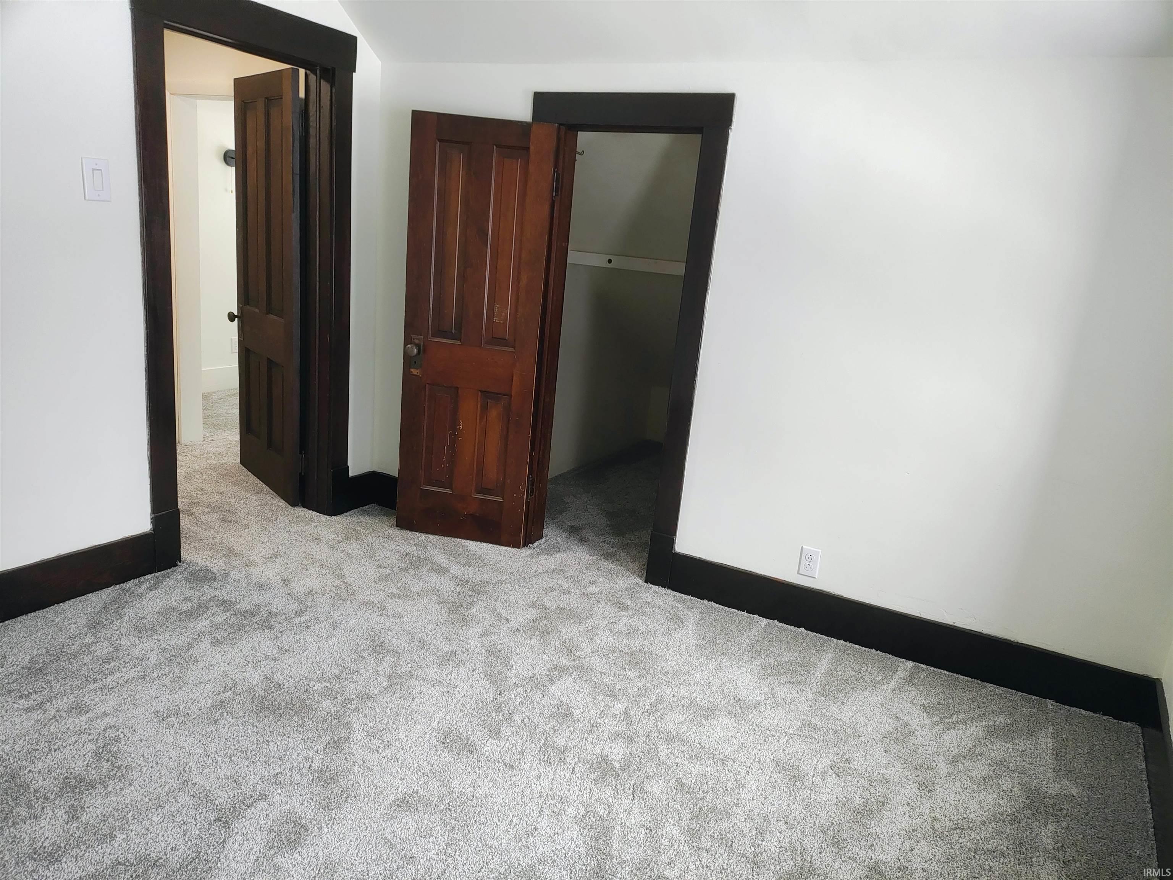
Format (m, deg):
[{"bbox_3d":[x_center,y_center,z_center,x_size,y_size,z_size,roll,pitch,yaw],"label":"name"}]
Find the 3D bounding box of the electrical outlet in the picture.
[{"bbox_3d":[0.849,0.467,3.226,0.071,0.115,0.008,12,15,26],"label":"electrical outlet"}]

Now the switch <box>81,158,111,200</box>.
[{"bbox_3d":[-1.576,-0.836,2.728,0.008,0.132,0.089,12,15,26],"label":"switch"}]

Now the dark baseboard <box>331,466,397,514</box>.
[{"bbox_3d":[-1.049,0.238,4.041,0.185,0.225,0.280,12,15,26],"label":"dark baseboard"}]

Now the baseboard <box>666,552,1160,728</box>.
[{"bbox_3d":[1.095,0.694,3.129,1.690,0.157,0.025,12,15,26],"label":"baseboard"}]

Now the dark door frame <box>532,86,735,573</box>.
[{"bbox_3d":[0.109,-0.401,3.514,0.844,1.923,0.150,12,15,26],"label":"dark door frame"}]

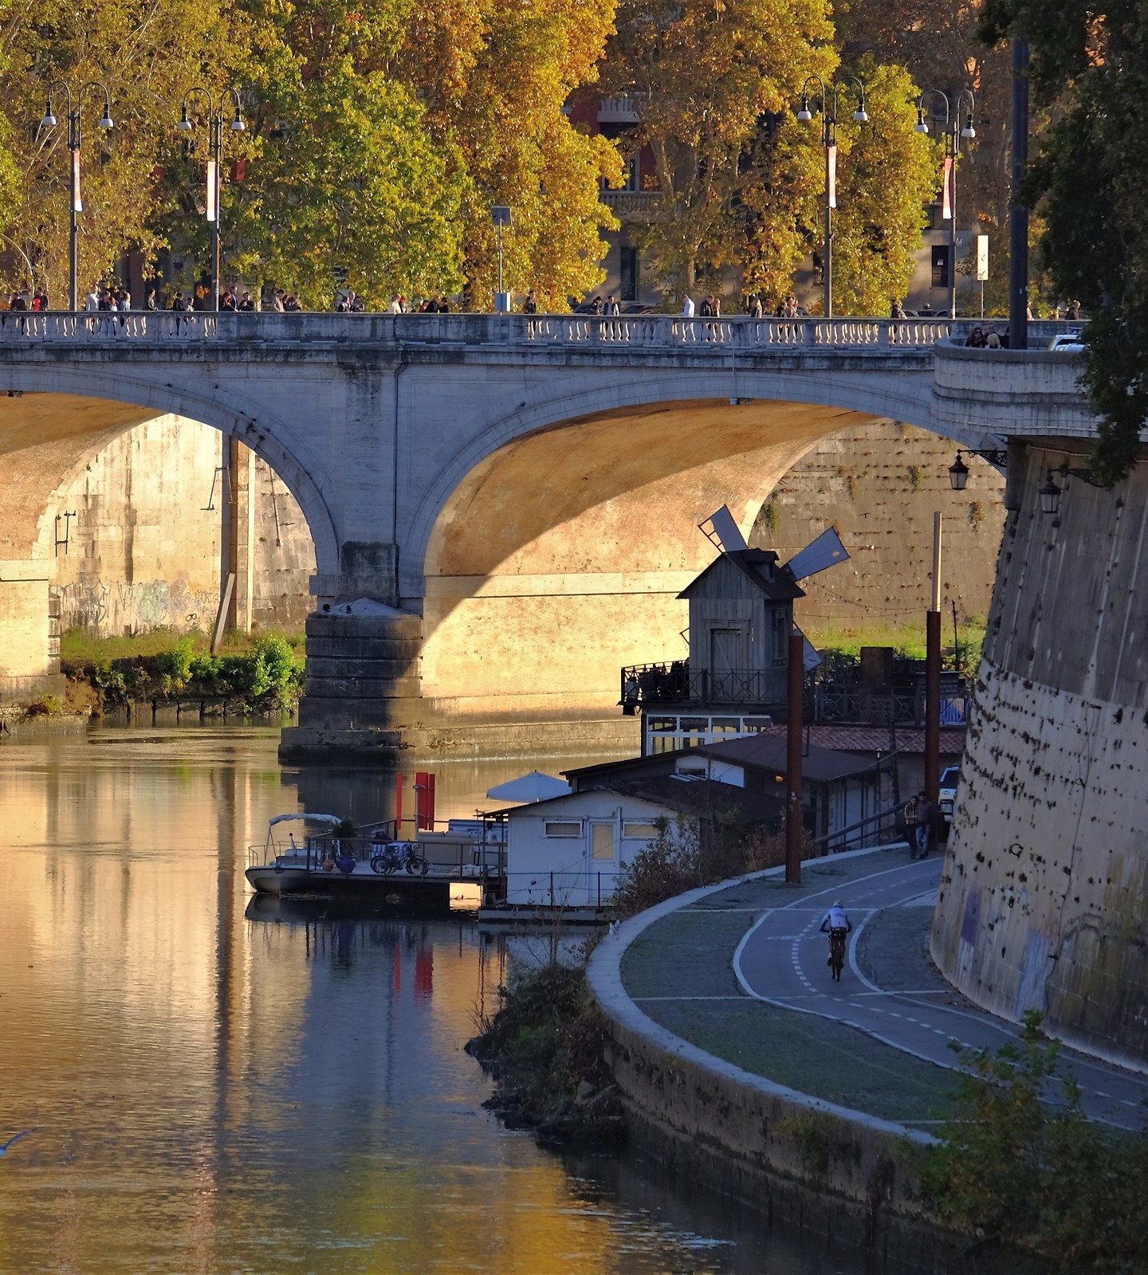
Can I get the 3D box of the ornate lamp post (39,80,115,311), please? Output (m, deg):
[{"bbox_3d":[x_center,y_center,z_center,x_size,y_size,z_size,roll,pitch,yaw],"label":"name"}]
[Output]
[{"bbox_3d":[-17.592,-15.162,566.000,2.650,9.200,0.900,1,1,30],"label":"ornate lamp post"}]

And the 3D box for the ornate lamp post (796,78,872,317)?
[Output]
[{"bbox_3d":[8.913,-14.622,547.000,2.650,9.200,0.900,1,1,30],"label":"ornate lamp post"}]

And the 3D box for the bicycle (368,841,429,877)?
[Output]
[{"bbox_3d":[-4.598,5.844,421.000,1.620,0.980,0.550,1,1,26],"label":"bicycle"}]

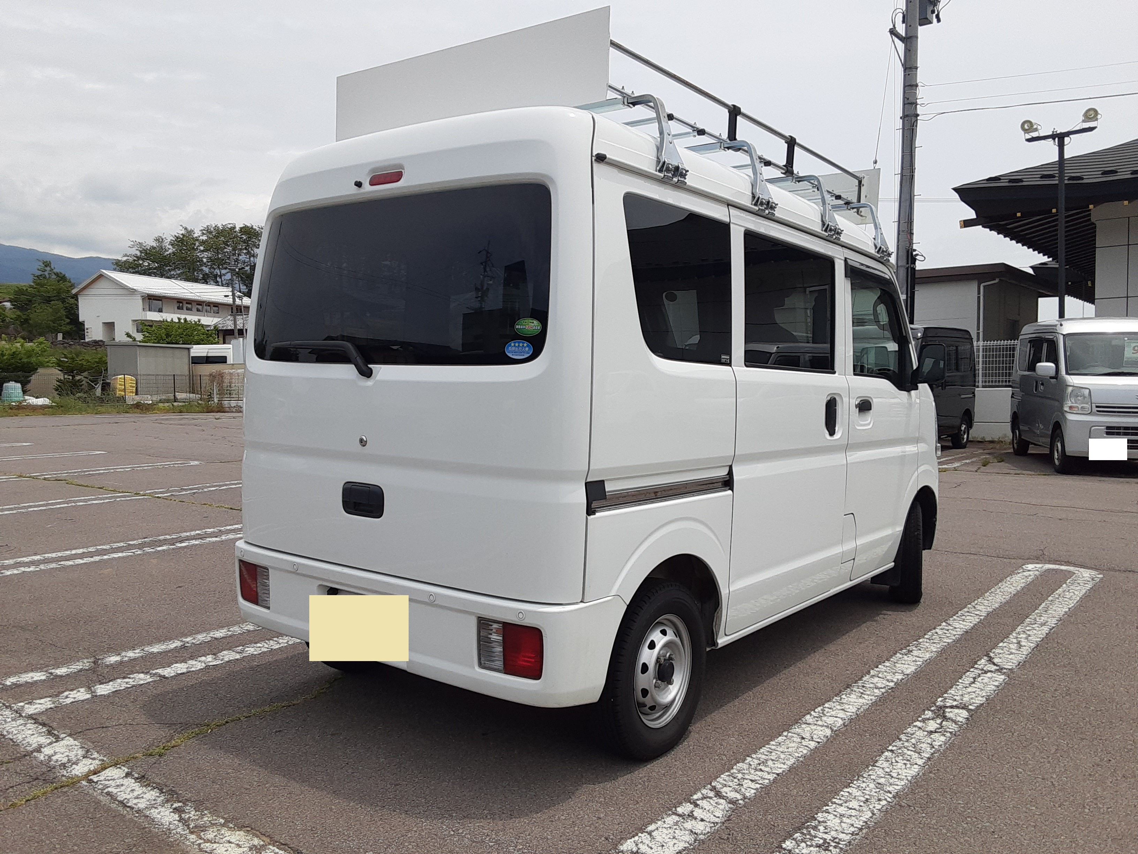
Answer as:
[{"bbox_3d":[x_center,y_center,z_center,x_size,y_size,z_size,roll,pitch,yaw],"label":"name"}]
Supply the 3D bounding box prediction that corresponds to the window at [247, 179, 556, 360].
[{"bbox_3d":[-0.534,-0.424,2.587,1.220,0.490,0.090,3,-2,37],"label":"window"}]

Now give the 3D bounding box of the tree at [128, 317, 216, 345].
[{"bbox_3d":[-19.600,-3.750,44.000,4.400,3.000,4.000,1,2,0],"label":"tree"}]

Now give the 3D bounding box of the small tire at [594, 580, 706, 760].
[{"bbox_3d":[0.224,0.698,2.606,0.150,0.537,0.537,3,4,37],"label":"small tire"}]

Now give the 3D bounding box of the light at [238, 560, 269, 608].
[{"bbox_3d":[-1.022,0.512,2.937,0.195,0.135,0.060,4,4,44],"label":"light"}]

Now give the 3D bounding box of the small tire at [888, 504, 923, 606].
[{"bbox_3d":[1.702,0.626,4.533,0.150,0.537,0.537,2,3,20],"label":"small tire"}]

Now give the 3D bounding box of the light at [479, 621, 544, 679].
[{"bbox_3d":[-0.137,0.564,2.266,0.195,0.135,0.060,3,3,30],"label":"light"}]

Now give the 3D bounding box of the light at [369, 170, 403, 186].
[{"bbox_3d":[-0.525,-0.722,2.576,0.145,0.032,0.030,3,-2,37],"label":"light"}]

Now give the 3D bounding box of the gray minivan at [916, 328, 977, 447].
[{"bbox_3d":[4.860,-0.615,13.270,1.475,1.895,3.395,3,3,39],"label":"gray minivan"}]

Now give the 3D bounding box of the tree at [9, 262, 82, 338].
[{"bbox_3d":[-42.548,-10.300,72.000,6.000,6.600,6.000,1,2,0],"label":"tree"}]

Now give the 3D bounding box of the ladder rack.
[{"bbox_3d":[0.336,-0.978,3.690,1.420,0.440,2.150,3,4,37],"label":"ladder rack"}]

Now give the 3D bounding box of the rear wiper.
[{"bbox_3d":[-0.758,-0.211,2.722,0.460,0.115,0.060,3,4,37],"label":"rear wiper"}]

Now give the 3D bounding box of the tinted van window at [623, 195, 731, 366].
[{"bbox_3d":[0.331,-0.421,2.609,0.060,0.470,0.620,-2,0,37],"label":"tinted van window"}]

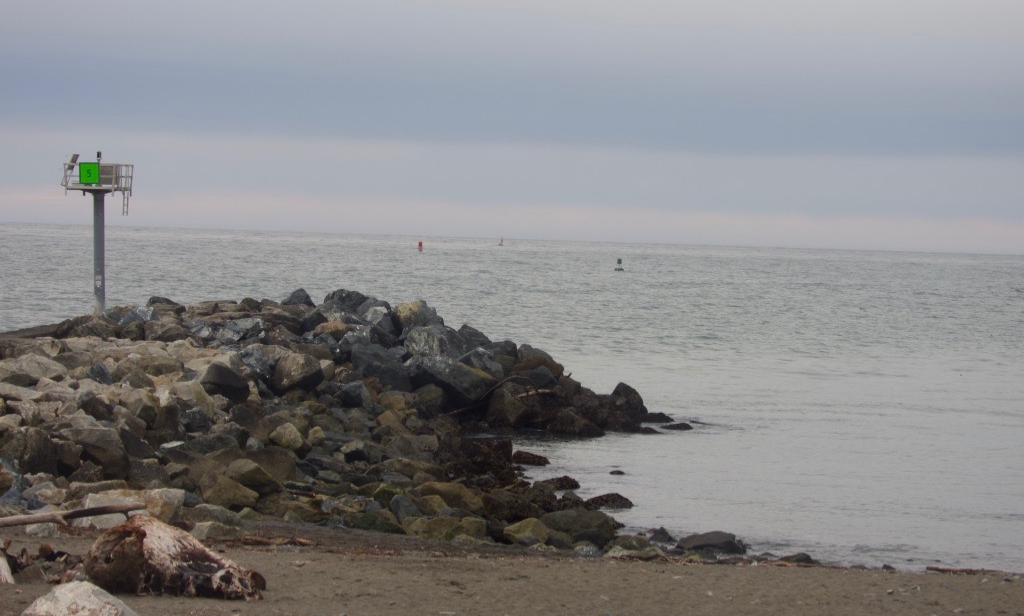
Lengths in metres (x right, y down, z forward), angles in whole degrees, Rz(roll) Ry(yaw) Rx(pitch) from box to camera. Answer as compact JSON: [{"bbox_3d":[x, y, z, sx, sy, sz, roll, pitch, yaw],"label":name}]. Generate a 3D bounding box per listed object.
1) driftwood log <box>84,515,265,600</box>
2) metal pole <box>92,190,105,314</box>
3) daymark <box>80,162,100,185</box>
[{"bbox_3d":[-4.755,3.520,48.000,2.500,1.130,1.250,2,1,-6],"label":"driftwood log"},{"bbox_3d":[-17.514,-2.333,144.300,0.457,5.220,0.457,0,1,0],"label":"metal pole"},{"bbox_3d":[-17.780,-5.666,143.300,0.914,0.914,0.050,2,1,11],"label":"daymark"}]

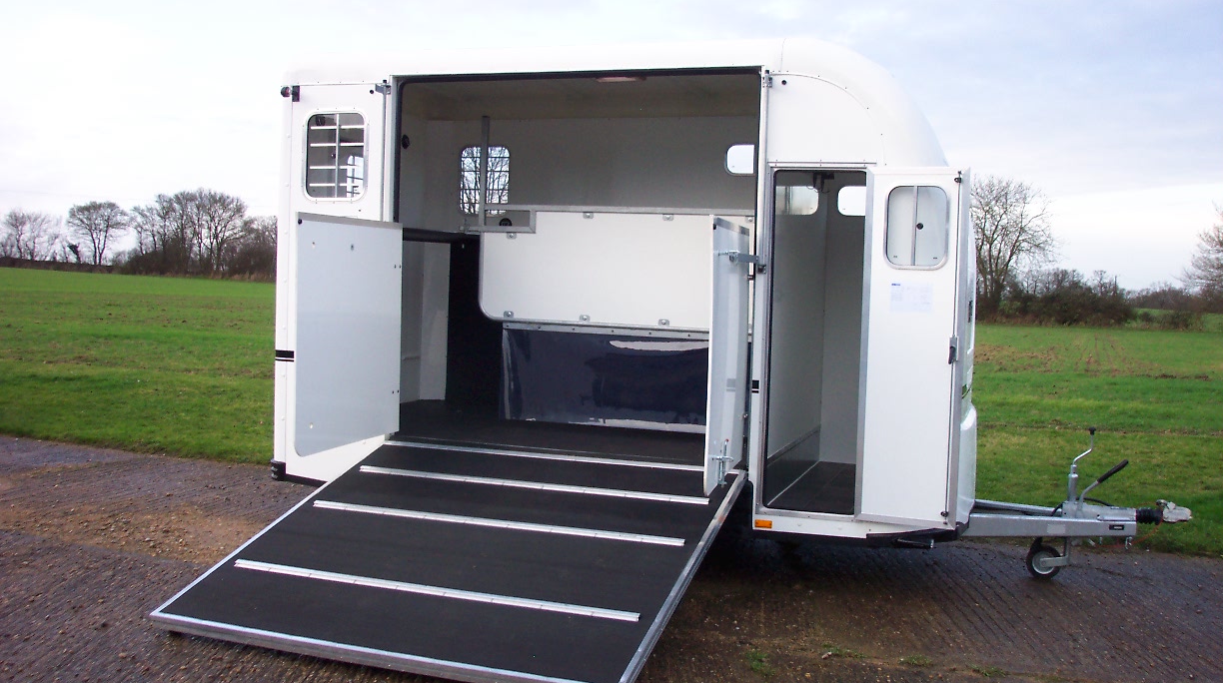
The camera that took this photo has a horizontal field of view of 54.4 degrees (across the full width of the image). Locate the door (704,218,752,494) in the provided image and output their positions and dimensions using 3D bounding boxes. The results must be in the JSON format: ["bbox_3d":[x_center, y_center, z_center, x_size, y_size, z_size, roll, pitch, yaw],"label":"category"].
[{"bbox_3d":[0.579,0.050,5.939,0.035,1.276,1.087,3,4,15],"label":"door"}]

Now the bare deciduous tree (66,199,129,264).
[{"bbox_3d":[-74.371,-15.539,172.000,8.962,9.829,8.962,1,3,-23],"label":"bare deciduous tree"}]

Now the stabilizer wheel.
[{"bbox_3d":[2.468,1.265,6.785,0.200,0.203,0.060,3,4,20],"label":"stabilizer wheel"}]

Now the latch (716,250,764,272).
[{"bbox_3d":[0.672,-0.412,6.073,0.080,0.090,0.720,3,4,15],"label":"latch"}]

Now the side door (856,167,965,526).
[{"bbox_3d":[1.533,0.034,6.096,0.511,1.831,0.045,3,4,24],"label":"side door"}]

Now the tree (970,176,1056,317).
[{"bbox_3d":[22.678,-5.500,70.000,6.942,8.471,6.942,3,3,18],"label":"tree"}]

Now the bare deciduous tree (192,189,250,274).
[{"bbox_3d":[-49.353,-13.804,150.000,7.564,11.093,7.564,1,3,-18],"label":"bare deciduous tree"}]

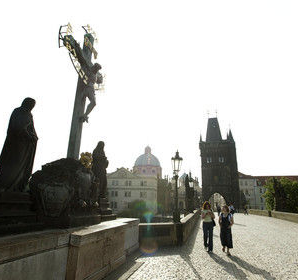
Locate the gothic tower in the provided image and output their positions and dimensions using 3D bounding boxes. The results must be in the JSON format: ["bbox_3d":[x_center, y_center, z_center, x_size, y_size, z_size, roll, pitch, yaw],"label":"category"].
[{"bbox_3d":[30.883,9.431,96.937,14.500,42.402,12.000,-4,-17,20],"label":"gothic tower"}]

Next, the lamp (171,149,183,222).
[{"bbox_3d":[1.261,2.004,9.843,0.500,3.162,0.500,-2,-17,14],"label":"lamp"}]

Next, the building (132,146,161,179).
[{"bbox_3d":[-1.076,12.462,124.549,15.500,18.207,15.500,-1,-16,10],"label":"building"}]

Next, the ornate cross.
[{"bbox_3d":[-1.825,-1.618,6.589,0.650,4.437,2.550,-2,-17,12],"label":"ornate cross"}]

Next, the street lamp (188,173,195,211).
[{"bbox_3d":[3.656,4.705,19.460,0.500,3.162,0.500,-2,-17,14],"label":"street lamp"}]

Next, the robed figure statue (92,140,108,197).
[{"bbox_3d":[-1.609,0.968,7.472,0.580,1.945,0.620,-1,-16,10],"label":"robed figure statue"}]

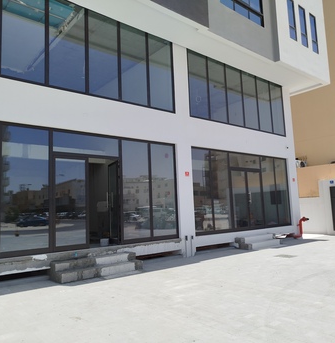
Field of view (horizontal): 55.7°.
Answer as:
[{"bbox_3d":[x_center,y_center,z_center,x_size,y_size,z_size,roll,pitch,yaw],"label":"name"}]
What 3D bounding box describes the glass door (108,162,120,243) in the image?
[{"bbox_3d":[-1.613,0.950,9.549,0.070,2.330,0.850,3,-9,-39],"label":"glass door"}]

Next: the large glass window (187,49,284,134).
[{"bbox_3d":[3.263,-3.114,13.643,6.450,2.600,0.120,3,-9,-39],"label":"large glass window"}]

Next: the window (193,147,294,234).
[{"bbox_3d":[3.342,0.813,13.091,6.280,3.150,0.120,3,-9,-39],"label":"window"}]

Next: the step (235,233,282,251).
[{"bbox_3d":[3.595,2.739,12.416,2.000,0.405,0.730,3,-9,-39],"label":"step"}]

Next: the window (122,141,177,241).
[{"bbox_3d":[-0.517,0.576,9.944,2.170,3.160,0.120,3,-9,-39],"label":"window"}]

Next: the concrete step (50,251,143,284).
[{"bbox_3d":[-1.760,2.426,8.124,2.180,0.395,0.710,3,-9,-39],"label":"concrete step"}]

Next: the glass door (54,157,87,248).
[{"bbox_3d":[-2.496,0.831,8.257,0.960,2.340,0.100,3,-9,-39],"label":"glass door"}]

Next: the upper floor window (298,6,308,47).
[{"bbox_3d":[6.371,-6.740,14.807,0.640,1.961,0.100,3,-9,-39],"label":"upper floor window"}]

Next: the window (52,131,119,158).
[{"bbox_3d":[-2.182,-0.687,8.768,2.030,0.790,0.120,3,-9,-39],"label":"window"}]

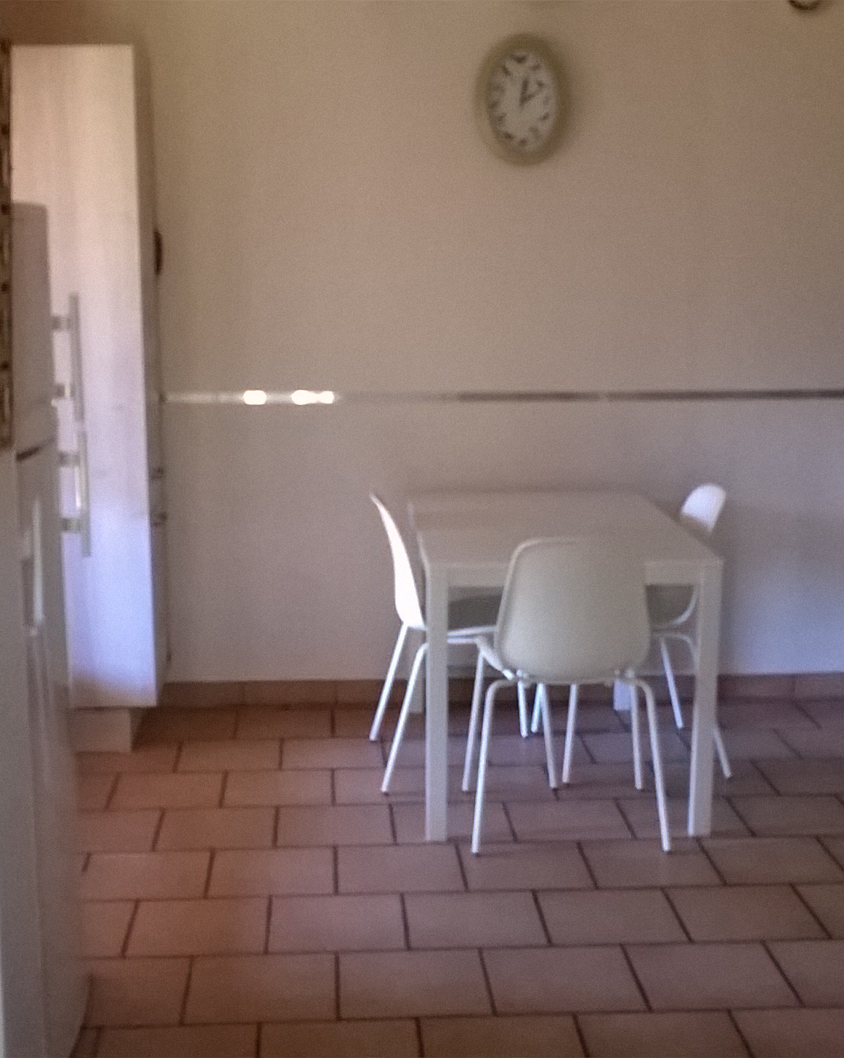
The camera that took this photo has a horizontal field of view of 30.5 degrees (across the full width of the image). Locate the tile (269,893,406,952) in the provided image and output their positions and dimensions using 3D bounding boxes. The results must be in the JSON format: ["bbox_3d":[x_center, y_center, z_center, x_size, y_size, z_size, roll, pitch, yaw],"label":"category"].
[{"bbox_3d":[-0.192,0.905,3.536,0.305,0.012,0.301,-1,10,-3],"label":"tile"}]

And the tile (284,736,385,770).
[{"bbox_3d":[-0.273,0.699,4.784,0.309,0.012,0.304,-1,10,-3],"label":"tile"}]

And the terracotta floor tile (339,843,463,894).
[{"bbox_3d":[-0.054,0.857,3.875,0.309,0.012,0.304,-1,10,-3],"label":"terracotta floor tile"}]

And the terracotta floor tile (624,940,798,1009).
[{"bbox_3d":[0.619,0.964,3.326,0.310,0.012,0.308,-1,10,-3],"label":"terracotta floor tile"}]

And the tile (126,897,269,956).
[{"bbox_3d":[-0.506,0.908,3.518,0.305,0.012,0.301,-1,10,-3],"label":"tile"}]

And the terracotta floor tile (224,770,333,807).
[{"bbox_3d":[-0.415,0.762,4.514,0.310,0.012,0.308,-1,10,-3],"label":"terracotta floor tile"}]

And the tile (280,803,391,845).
[{"bbox_3d":[-0.232,0.803,4.161,0.302,0.012,0.302,-1,10,-3],"label":"tile"}]

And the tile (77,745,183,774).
[{"bbox_3d":[-0.897,0.706,4.744,0.305,0.012,0.305,-1,10,-3],"label":"tile"}]

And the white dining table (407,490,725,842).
[{"bbox_3d":[0.363,0.348,4.588,0.750,0.740,1.210,0,10,-2],"label":"white dining table"}]

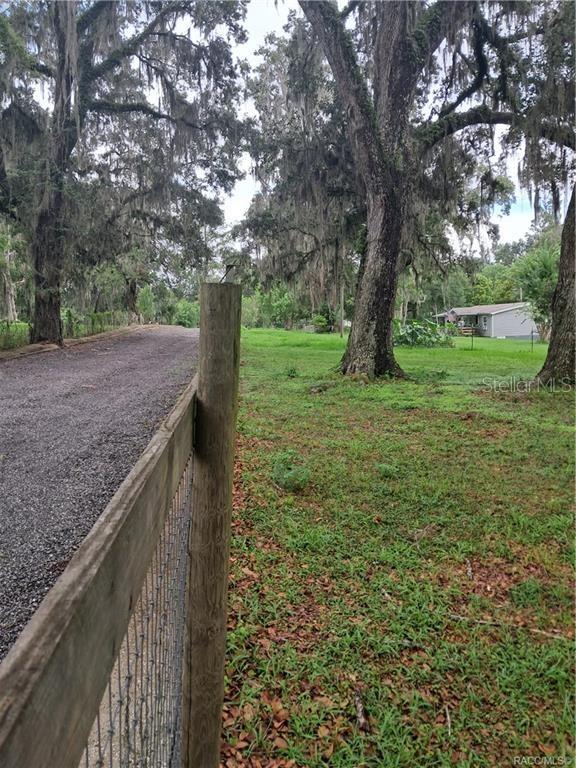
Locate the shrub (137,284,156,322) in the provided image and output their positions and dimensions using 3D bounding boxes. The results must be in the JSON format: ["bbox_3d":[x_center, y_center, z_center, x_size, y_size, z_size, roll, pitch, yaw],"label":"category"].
[{"bbox_3d":[-12.760,-7.260,54.000,1.850,3.450,1.800,1,6,0],"label":"shrub"}]

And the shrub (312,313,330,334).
[{"bbox_3d":[3.020,-5.360,54.000,1.650,1.800,1.600,1,6,0],"label":"shrub"}]

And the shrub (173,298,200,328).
[{"bbox_3d":[-9.150,-6.590,56.000,2.700,2.800,2.500,1,6,0],"label":"shrub"}]

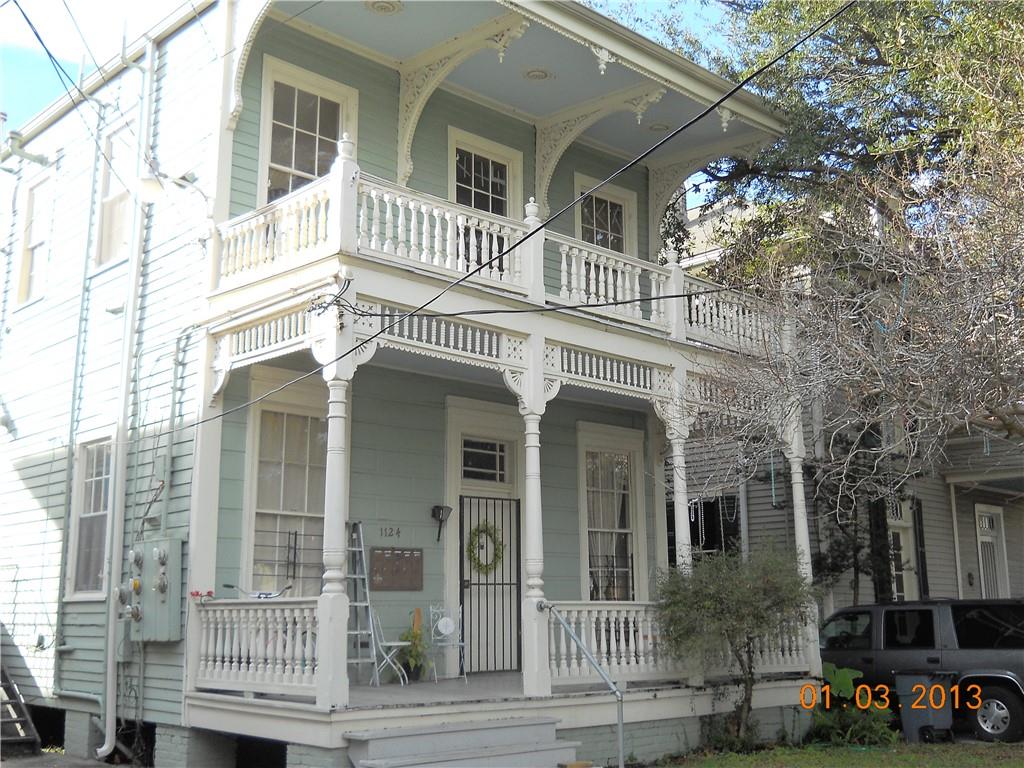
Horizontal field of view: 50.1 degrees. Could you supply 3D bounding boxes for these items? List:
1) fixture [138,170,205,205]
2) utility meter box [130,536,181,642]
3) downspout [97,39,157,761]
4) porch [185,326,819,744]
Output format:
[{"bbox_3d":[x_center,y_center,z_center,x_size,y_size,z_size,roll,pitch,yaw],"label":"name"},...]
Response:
[{"bbox_3d":[-3.569,-2.033,11.615,0.660,0.310,0.260,10,-16,-41],"label":"fixture"},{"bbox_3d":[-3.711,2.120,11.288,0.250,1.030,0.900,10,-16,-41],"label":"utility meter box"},{"bbox_3d":[-4.402,-0.099,12.523,0.240,8.350,0.130,10,-16,-41],"label":"downspout"},{"bbox_3d":[0.265,1.831,12.318,7.000,3.600,2.600,10,-16,-41],"label":"porch"}]

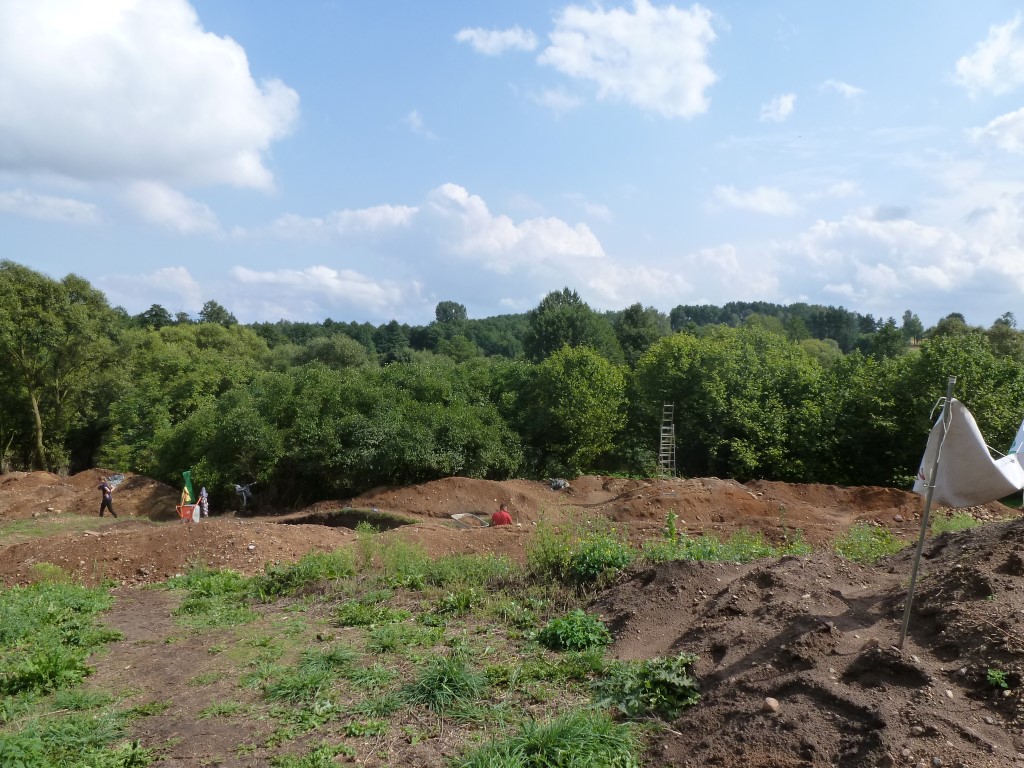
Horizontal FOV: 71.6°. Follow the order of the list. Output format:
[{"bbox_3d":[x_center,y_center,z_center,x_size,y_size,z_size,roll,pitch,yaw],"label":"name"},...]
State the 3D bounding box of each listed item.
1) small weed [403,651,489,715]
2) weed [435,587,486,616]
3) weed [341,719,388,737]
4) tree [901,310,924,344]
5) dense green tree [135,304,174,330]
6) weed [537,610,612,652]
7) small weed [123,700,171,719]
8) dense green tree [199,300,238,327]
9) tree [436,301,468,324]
[{"bbox_3d":[-0.449,1.923,4.656,0.547,0.332,0.500,0,1,0],"label":"small weed"},{"bbox_3d":[-0.546,2.243,7.382,0.504,0.265,0.360,0,1,0],"label":"weed"},{"bbox_3d":[-0.870,2.010,4.190,0.275,0.085,0.210,0,1,0],"label":"weed"},{"bbox_3d":[101.535,-14.108,180.000,5.902,9.051,5.902,0,1,0],"label":"tree"},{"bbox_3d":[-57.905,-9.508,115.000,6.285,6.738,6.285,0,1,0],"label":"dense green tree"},{"bbox_3d":[0.537,2.096,6.096,0.633,0.300,0.520,0,1,0],"label":"weed"},{"bbox_3d":[-2.304,2.035,4.475,0.293,0.085,0.210,0,1,0],"label":"small weed"},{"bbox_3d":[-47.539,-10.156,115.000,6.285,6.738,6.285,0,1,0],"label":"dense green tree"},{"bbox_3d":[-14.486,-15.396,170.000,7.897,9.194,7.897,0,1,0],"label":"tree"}]

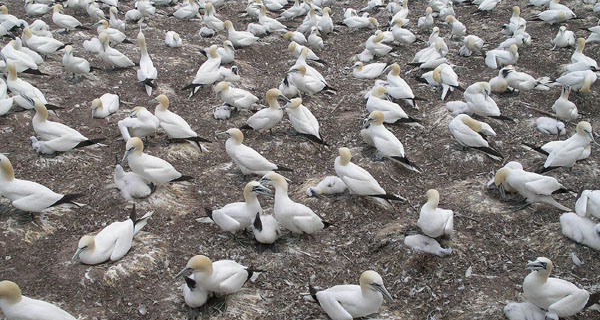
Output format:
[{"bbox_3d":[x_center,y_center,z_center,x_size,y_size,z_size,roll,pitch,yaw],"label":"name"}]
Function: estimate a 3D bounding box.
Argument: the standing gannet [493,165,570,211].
[{"bbox_3d":[1.972,0.246,5.441,0.660,0.370,0.230,5,25,11],"label":"standing gannet"}]

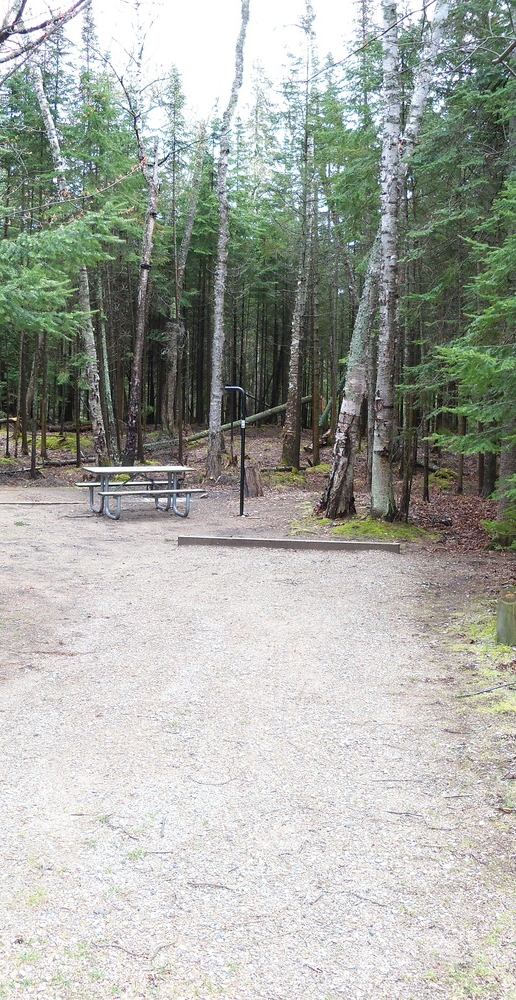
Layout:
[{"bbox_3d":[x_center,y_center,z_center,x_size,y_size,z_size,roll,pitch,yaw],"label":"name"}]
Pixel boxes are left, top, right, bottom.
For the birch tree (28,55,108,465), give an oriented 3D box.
[{"bbox_3d":[-4.350,-5.199,23.023,1.718,9.084,0.900,0,6,-11],"label":"birch tree"}]

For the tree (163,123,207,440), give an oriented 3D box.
[{"bbox_3d":[-2.268,-6.650,31.493,1.193,9.657,0.700,1,6,-4],"label":"tree"}]

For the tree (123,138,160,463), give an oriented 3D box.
[{"bbox_3d":[-2.669,-4.374,23.114,0.720,7.361,0.600,1,6,-7],"label":"tree"}]

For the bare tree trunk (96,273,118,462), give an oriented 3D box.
[{"bbox_3d":[-3.637,-3.101,24.260,0.480,4.569,0.400,0,6,-9],"label":"bare tree trunk"}]

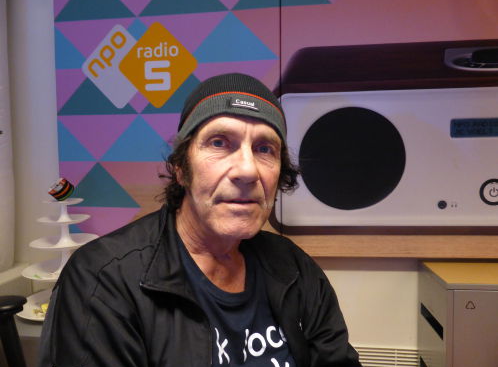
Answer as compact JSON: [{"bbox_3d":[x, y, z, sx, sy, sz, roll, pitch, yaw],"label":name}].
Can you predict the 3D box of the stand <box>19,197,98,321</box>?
[{"bbox_3d":[-0.660,0.255,1.251,0.310,0.385,0.310,0,3,0],"label":"stand"}]

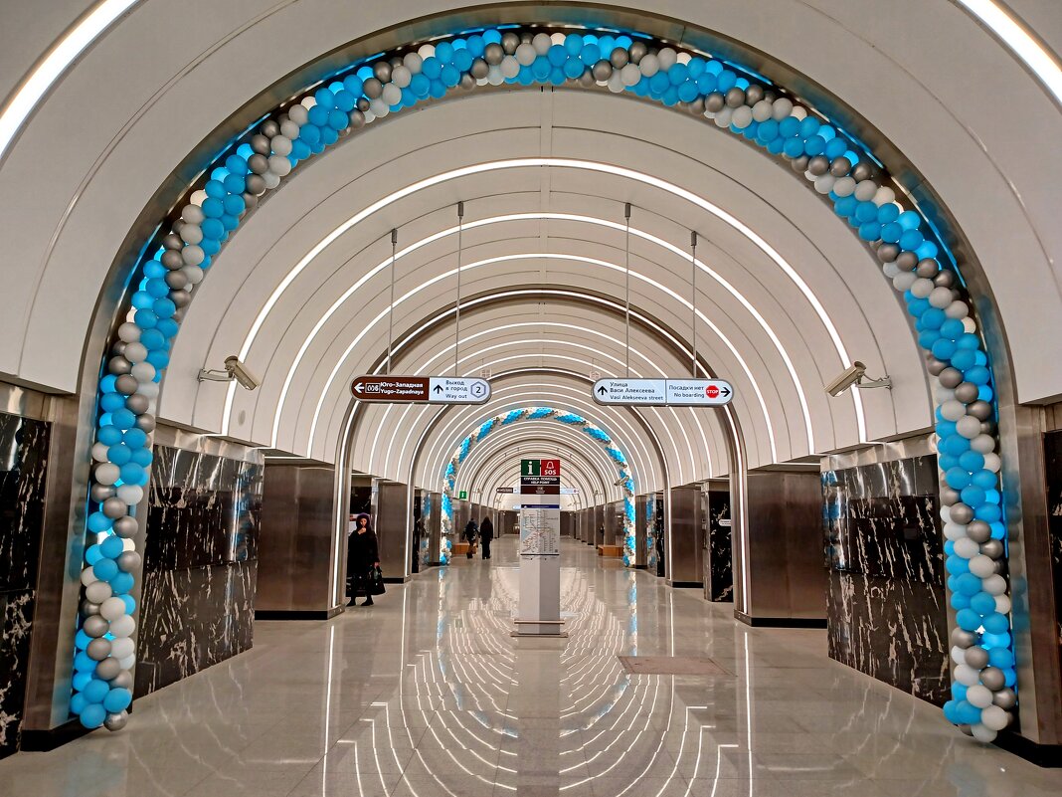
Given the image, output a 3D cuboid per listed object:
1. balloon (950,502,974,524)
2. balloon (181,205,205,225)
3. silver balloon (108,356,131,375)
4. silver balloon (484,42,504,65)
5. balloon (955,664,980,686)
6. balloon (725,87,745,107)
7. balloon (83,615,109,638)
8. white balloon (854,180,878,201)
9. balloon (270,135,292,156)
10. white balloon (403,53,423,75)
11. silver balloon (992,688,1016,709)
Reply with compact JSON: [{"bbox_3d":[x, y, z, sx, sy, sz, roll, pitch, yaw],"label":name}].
[{"bbox_3d":[3.300,0.877,6.106,0.173,0.173,0.173,1,-9,0],"label":"balloon"},{"bbox_3d":[-2.768,-1.509,6.543,0.165,0.165,0.173,1,-9,0],"label":"balloon"},{"bbox_3d":[-3.314,-0.265,6.437,0.175,0.178,0.175,1,-9,0],"label":"silver balloon"},{"bbox_3d":[-0.306,-2.906,6.738,0.167,0.167,0.175,1,-9,0],"label":"silver balloon"},{"bbox_3d":[3.298,2.087,6.025,0.168,0.168,0.177,1,-9,0],"label":"balloon"},{"bbox_3d":[1.719,-2.521,6.702,0.179,0.170,0.182,1,-9,1],"label":"balloon"},{"bbox_3d":[-3.276,1.722,6.020,0.170,0.170,0.170,0,-9,0],"label":"balloon"},{"bbox_3d":[2.737,-1.693,6.515,0.178,0.178,0.178,0,-9,0],"label":"white balloon"},{"bbox_3d":[-2.083,-2.108,6.670,0.179,0.174,0.183,1,-9,1],"label":"balloon"},{"bbox_3d":[-0.998,-2.844,6.779,0.166,0.166,0.174,1,-9,0],"label":"white balloon"},{"bbox_3d":[3.535,2.238,5.964,0.170,0.170,0.170,0,-9,0],"label":"silver balloon"}]

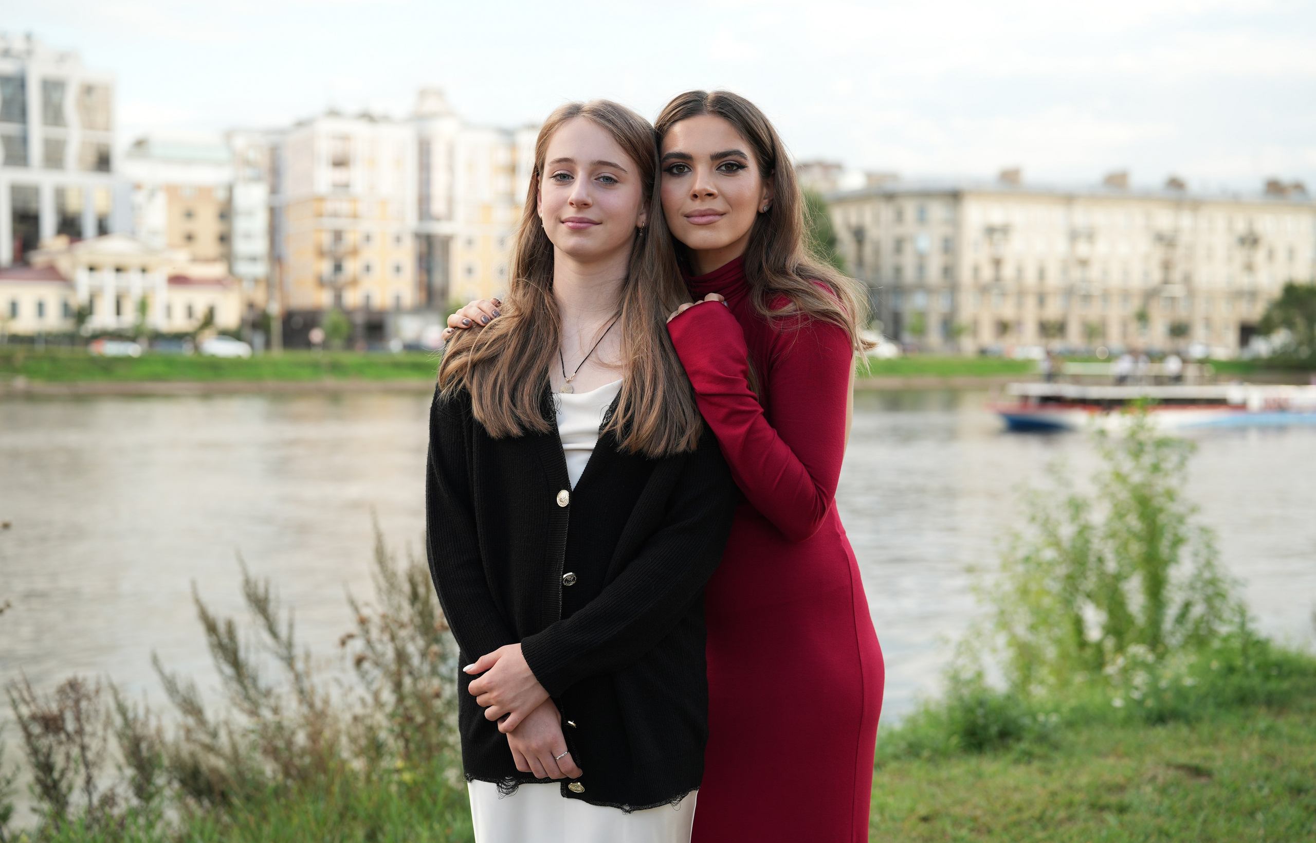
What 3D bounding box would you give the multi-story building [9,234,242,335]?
[{"bbox_3d":[-56.230,-13.470,187.080,23.500,10.840,12.000,-1,3,-30],"label":"multi-story building"}]

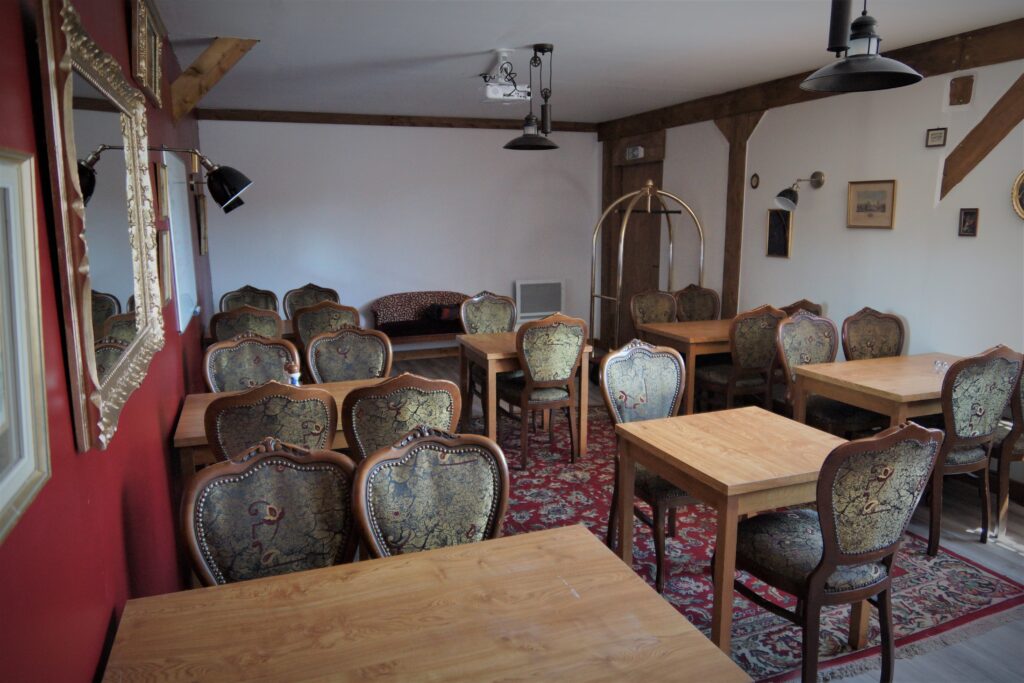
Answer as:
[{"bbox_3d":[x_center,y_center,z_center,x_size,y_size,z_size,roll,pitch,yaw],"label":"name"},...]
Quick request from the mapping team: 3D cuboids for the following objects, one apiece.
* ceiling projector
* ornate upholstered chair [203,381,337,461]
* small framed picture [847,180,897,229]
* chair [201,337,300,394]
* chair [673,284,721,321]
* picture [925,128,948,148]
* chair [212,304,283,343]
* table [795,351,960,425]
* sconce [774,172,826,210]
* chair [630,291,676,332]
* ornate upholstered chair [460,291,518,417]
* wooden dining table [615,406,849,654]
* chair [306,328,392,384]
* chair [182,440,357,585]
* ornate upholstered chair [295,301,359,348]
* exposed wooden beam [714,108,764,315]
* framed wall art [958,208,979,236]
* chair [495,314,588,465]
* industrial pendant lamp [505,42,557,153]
[{"bbox_3d":[-0.029,-1.612,4.172,0.270,0.310,0.235,-3,11,-16],"label":"ceiling projector"},{"bbox_3d":[-0.953,0.591,2.861,0.490,1.000,0.590,-3,11,-16],"label":"ornate upholstered chair"},{"bbox_3d":[2.404,-0.918,4.594,0.025,0.312,0.370,-4,11,-21],"label":"small framed picture"},{"bbox_3d":[-1.257,0.497,3.381,0.490,1.000,0.575,-5,11,-20],"label":"chair"},{"bbox_3d":[1.675,0.043,5.754,0.490,1.000,0.560,-4,11,-21],"label":"chair"},{"bbox_3d":[2.547,-1.224,4.105,0.018,0.117,0.132,-4,11,-21],"label":"picture"},{"bbox_3d":[-1.898,0.193,5.028,0.490,1.000,0.590,-3,11,-16],"label":"chair"},{"bbox_3d":[2.219,0.531,3.767,1.110,0.750,0.690,-4,11,-21],"label":"table"},{"bbox_3d":[2.096,-1.103,4.978,0.300,0.270,0.140,-4,11,-21],"label":"sconce"},{"bbox_3d":[1.259,0.085,5.531,0.490,1.000,0.560,-4,11,-21],"label":"chair"},{"bbox_3d":[-0.103,0.149,5.165,0.490,1.000,0.575,-5,11,-20],"label":"ornate upholstered chair"},{"bbox_3d":[0.884,0.744,2.672,0.703,0.750,0.700,-4,11,-21],"label":"wooden dining table"},{"bbox_3d":[-0.790,0.455,3.582,0.490,1.000,0.575,-5,11,-20],"label":"chair"},{"bbox_3d":[-0.557,0.808,1.688,0.490,1.000,0.590,-4,11,-21],"label":"chair"},{"bbox_3d":[-1.376,0.175,5.072,0.490,1.000,0.560,-4,11,-21],"label":"ornate upholstered chair"},{"bbox_3d":[1.923,-0.704,5.918,0.130,2.410,0.660,-4,11,-21],"label":"exposed wooden beam"},{"bbox_3d":[2.643,-0.688,3.957,0.018,0.160,0.117,-4,11,-21],"label":"framed wall art"},{"bbox_3d":[0.170,0.275,4.502,0.490,1.000,0.560,-4,11,-21],"label":"chair"},{"bbox_3d":[0.123,-1.500,4.205,0.375,0.630,0.375,0,10,0],"label":"industrial pendant lamp"}]

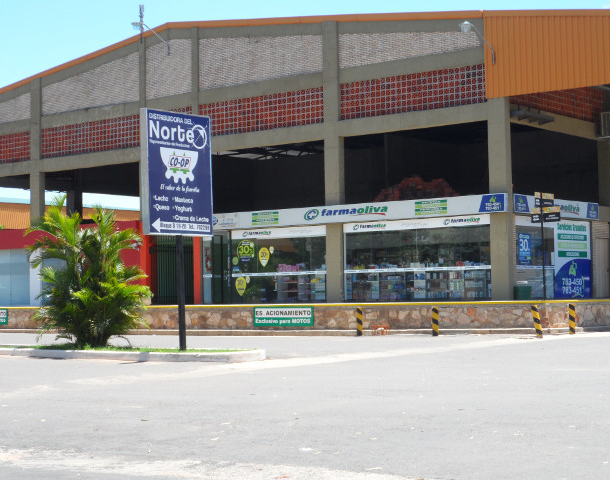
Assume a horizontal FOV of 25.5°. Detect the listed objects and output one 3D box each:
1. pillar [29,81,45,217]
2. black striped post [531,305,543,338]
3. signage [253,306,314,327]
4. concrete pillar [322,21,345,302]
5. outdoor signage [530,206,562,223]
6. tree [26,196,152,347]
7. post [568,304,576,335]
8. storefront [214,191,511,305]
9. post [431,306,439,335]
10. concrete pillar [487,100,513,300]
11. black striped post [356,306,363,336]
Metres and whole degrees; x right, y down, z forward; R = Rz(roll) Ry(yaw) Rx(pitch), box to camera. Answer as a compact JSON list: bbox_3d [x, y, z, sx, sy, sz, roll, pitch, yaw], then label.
[{"bbox_3d":[-11.104,-1.942,56.382,0.650,9.660,0.300,-3,-4,39],"label":"pillar"},{"bbox_3d":[6.069,2.131,35.200,0.160,0.870,0.160,-11,-4,39],"label":"black striped post"},{"bbox_3d":[-0.666,2.469,43.450,2.520,0.630,0.050,-3,-4,39],"label":"signage"},{"bbox_3d":[1.021,-2.688,46.388,0.650,9.770,0.320,-3,-4,39],"label":"concrete pillar"},{"bbox_3d":[6.767,-0.708,37.900,0.940,0.440,0.060,-3,-4,39],"label":"outdoor signage"},{"bbox_3d":[-4.812,0.700,30.000,2.750,3.300,2.600,0,-3,-9],"label":"tree"},{"bbox_3d":[7.040,2.094,35.600,0.160,0.800,0.160,-3,-4,39],"label":"post"},{"bbox_3d":[1.464,0.498,46.155,13.000,3.350,1.000,-3,-4,39],"label":"storefront"},{"bbox_3d":[3.644,2.270,37.600,0.160,0.820,0.160,-3,-4,39],"label":"post"},{"bbox_3d":[6.114,-1.270,42.122,0.650,6.350,0.320,-3,-4,39],"label":"concrete pillar"},{"bbox_3d":[1.589,2.379,39.200,0.155,0.810,0.155,-3,-4,39],"label":"black striped post"}]

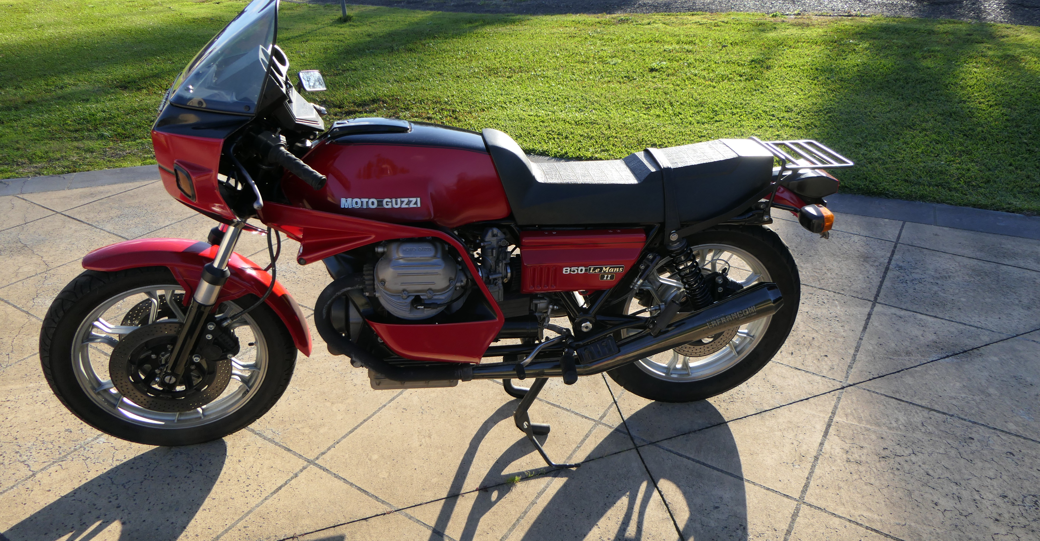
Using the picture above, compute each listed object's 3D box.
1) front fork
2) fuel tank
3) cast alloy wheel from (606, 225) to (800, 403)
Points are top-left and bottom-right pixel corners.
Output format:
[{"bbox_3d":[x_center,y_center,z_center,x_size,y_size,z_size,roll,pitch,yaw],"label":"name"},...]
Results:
[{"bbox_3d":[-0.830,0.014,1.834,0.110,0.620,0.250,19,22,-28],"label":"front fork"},{"bbox_3d":[-0.315,-0.262,1.787,0.575,0.270,0.300,-4,27,-8],"label":"fuel tank"},{"bbox_3d":[0.539,0.129,2.133,0.656,0.656,0.112,-4,27,-8],"label":"cast alloy wheel"}]

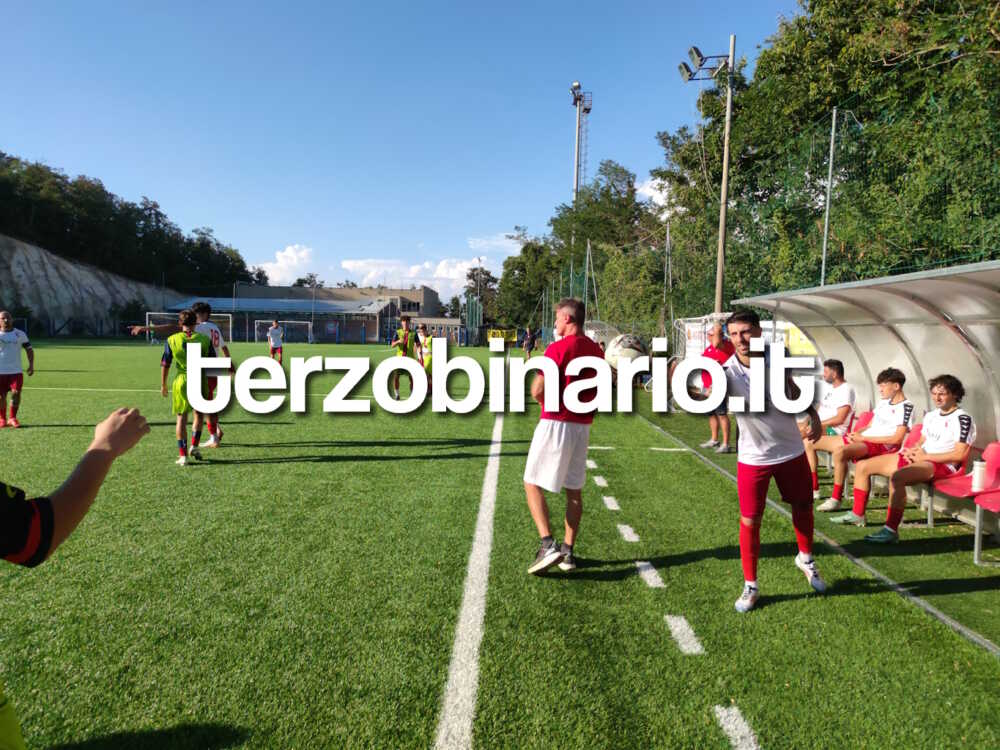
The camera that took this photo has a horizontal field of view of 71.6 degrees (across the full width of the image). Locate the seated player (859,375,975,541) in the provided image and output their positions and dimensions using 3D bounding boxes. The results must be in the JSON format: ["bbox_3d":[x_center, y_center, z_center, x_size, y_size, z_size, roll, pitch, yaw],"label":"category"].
[{"bbox_3d":[3.488,0.674,5.826,0.980,1.330,0.680,2,4,1],"label":"seated player"}]

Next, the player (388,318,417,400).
[{"bbox_3d":[-2.186,-0.331,15.307,0.600,1.798,0.480,2,4,6],"label":"player"}]

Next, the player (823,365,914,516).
[{"bbox_3d":[3.514,0.609,6.794,1.000,1.340,0.660,2,4,1],"label":"player"}]

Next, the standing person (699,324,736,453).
[{"bbox_3d":[3.035,0.152,9.667,0.480,1.768,0.540,0,4,-21],"label":"standing person"}]

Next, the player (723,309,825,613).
[{"bbox_3d":[1.642,0.477,4.148,0.620,1.768,0.520,1,4,-1],"label":"player"}]

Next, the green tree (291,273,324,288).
[{"bbox_3d":[-33.183,-12.295,120.034,6.200,10.800,6.000,2,4,1],"label":"green tree"}]

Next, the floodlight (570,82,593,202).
[{"bbox_3d":[5.457,-10.951,49.332,1.600,19.200,1.900,2,4,1],"label":"floodlight"}]

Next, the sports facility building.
[{"bbox_3d":[-19.605,-7.196,78.886,30.000,6.600,16.000,2,4,9],"label":"sports facility building"}]

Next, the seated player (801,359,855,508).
[{"bbox_3d":[3.432,0.528,7.557,1.080,1.303,0.640,1,4,-6],"label":"seated player"}]

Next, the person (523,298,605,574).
[{"bbox_3d":[0.422,0.396,4.693,0.560,1.808,0.480,-2,5,-40],"label":"person"}]

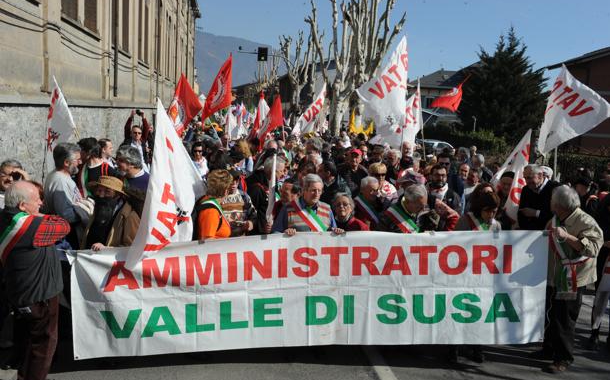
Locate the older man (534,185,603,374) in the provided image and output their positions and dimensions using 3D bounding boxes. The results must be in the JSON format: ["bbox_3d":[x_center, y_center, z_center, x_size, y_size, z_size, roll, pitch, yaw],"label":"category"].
[{"bbox_3d":[2.351,0.787,4.918,0.460,1.620,0.400,8,10,38],"label":"older man"}]

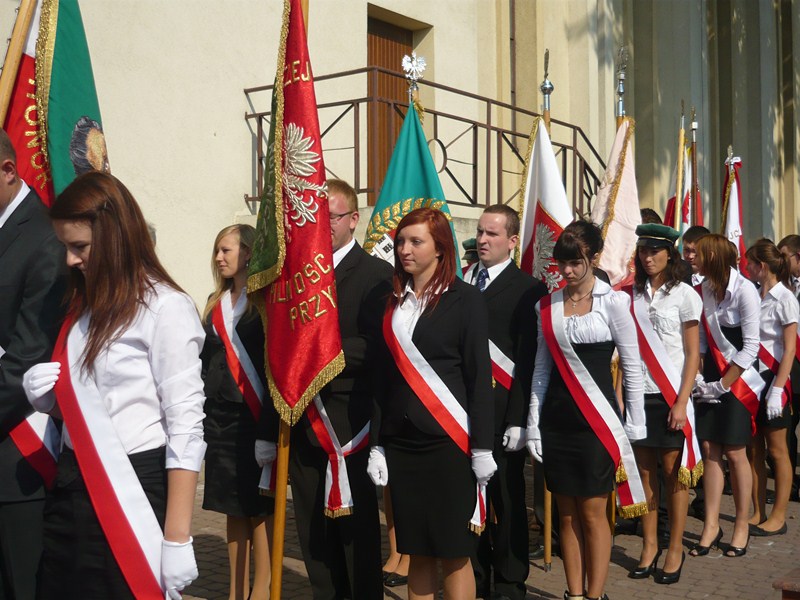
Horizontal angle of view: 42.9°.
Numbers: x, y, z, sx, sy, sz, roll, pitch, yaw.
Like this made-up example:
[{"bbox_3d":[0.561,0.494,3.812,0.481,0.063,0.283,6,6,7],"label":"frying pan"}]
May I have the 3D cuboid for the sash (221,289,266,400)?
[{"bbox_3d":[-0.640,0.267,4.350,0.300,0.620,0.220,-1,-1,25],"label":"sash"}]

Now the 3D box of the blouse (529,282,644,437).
[{"bbox_3d":[0.820,0.260,4.450,0.480,0.690,0.280,0,1,34],"label":"blouse"}]

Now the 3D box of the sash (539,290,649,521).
[{"bbox_3d":[0.837,0.459,4.420,0.400,0.960,0.250,-1,-1,25],"label":"sash"}]

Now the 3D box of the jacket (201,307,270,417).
[{"bbox_3d":[-0.720,0.250,4.500,0.440,0.580,0.270,0,1,37],"label":"jacket"}]

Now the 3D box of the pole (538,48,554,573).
[{"bbox_3d":[0.732,0.050,5.050,0.080,2.600,0.080,0,0,24],"label":"pole"}]

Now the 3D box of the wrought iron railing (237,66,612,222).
[{"bbox_3d":[0.544,-1.170,9.900,1.430,1.220,4.400,0,1,36],"label":"wrought iron railing"}]

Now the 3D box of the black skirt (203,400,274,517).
[{"bbox_3d":[-0.700,0.690,4.500,0.370,0.530,0.280,0,1,37],"label":"black skirt"}]

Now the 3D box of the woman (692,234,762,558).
[{"bbox_3d":[1.755,0.490,5.430,0.440,1.690,0.370,1,1,42],"label":"woman"}]

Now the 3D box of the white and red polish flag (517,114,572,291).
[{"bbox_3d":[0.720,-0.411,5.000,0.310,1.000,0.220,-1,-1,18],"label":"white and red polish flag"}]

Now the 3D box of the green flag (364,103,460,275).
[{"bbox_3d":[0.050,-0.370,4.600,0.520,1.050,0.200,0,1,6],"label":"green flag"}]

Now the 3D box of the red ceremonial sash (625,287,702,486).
[{"bbox_3d":[1.317,0.444,5.100,0.350,0.970,0.250,-1,-1,35],"label":"red ceremonial sash"}]

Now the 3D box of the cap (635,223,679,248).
[{"bbox_3d":[1.270,-0.318,5.030,0.230,0.130,0.260,0,1,29],"label":"cap"}]

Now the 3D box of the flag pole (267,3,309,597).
[{"bbox_3d":[-0.400,0.031,3.700,0.050,2.600,0.050,3,0,24],"label":"flag pole"}]

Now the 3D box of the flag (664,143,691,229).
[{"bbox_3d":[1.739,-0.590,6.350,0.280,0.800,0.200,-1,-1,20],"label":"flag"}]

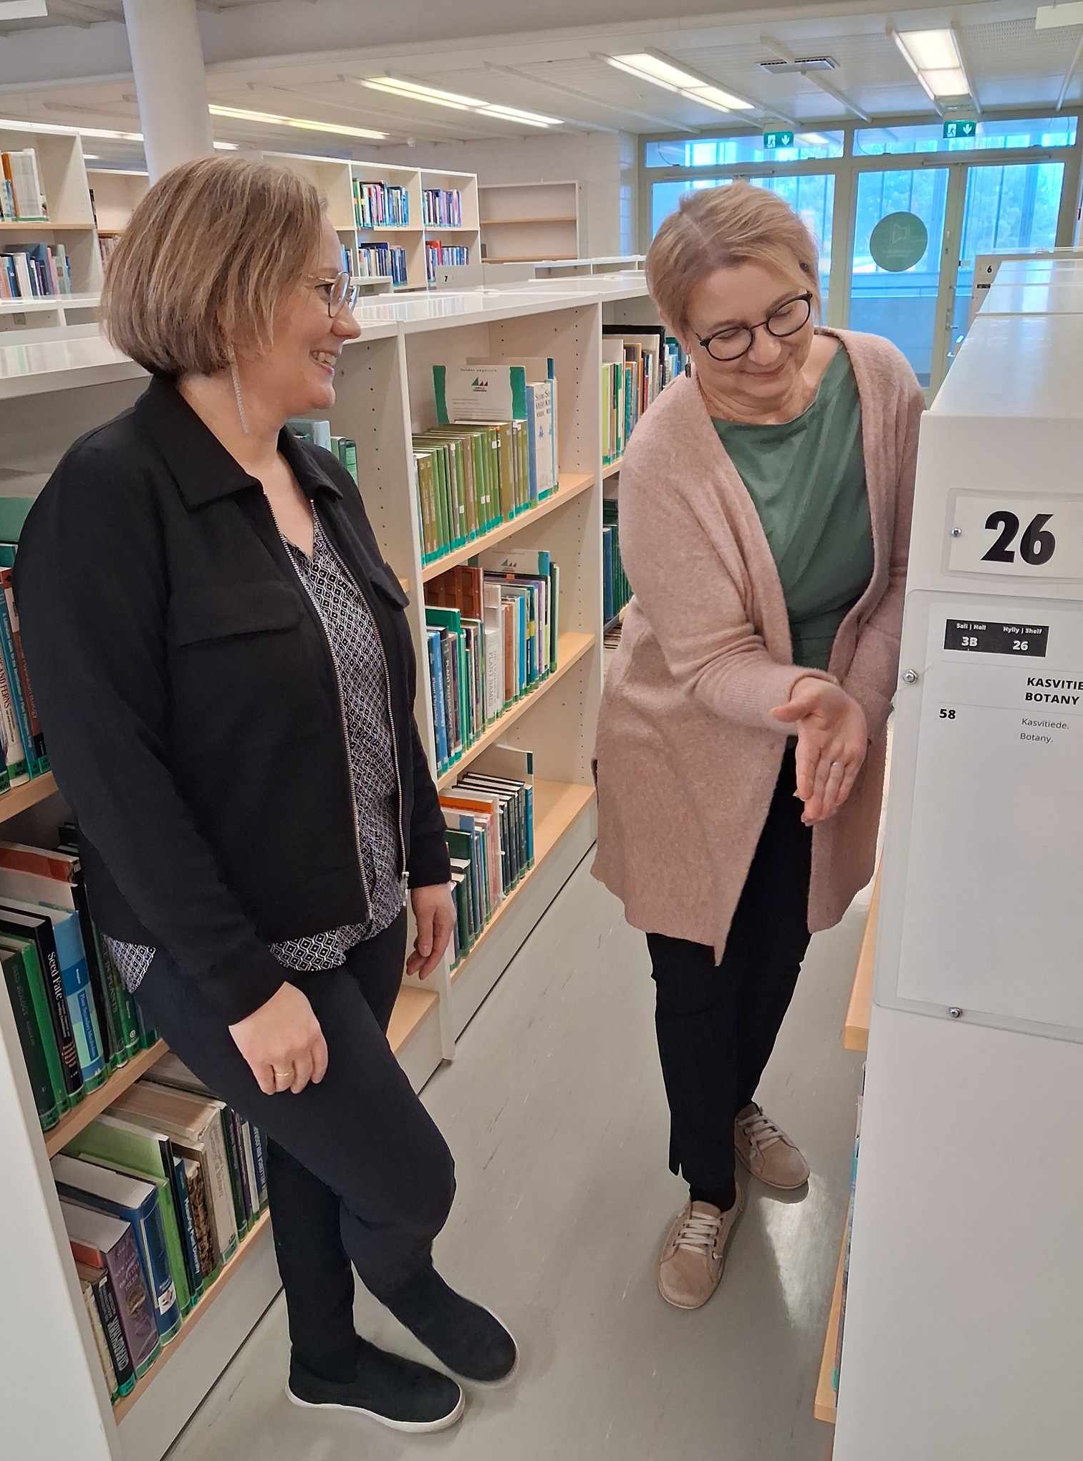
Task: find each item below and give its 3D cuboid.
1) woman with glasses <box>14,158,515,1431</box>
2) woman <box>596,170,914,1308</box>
[{"bbox_3d":[-0.289,0.232,1.386,0.393,1.661,0.463,11,26,29],"label":"woman with glasses"},{"bbox_3d":[0.296,0.134,1.607,0.440,1.641,0.597,-6,23,-10],"label":"woman"}]

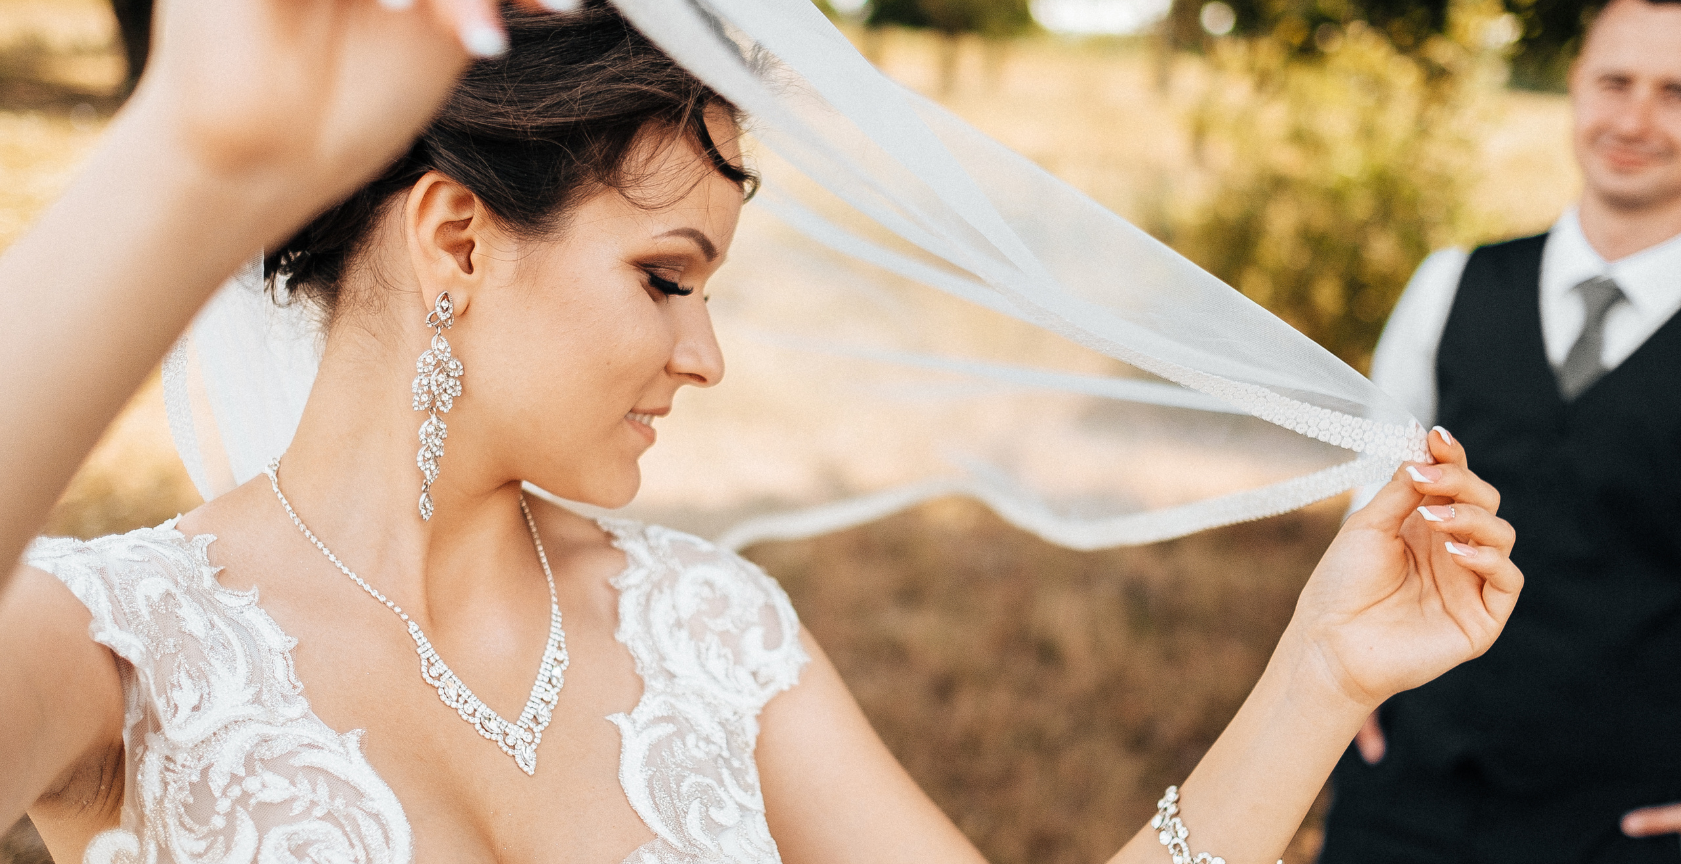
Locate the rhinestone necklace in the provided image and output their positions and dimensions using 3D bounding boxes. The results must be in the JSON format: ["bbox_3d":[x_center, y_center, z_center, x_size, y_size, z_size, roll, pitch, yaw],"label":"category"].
[{"bbox_3d":[-0.185,0.080,0.771,0.130,0.118,0.143,-7,18,-41],"label":"rhinestone necklace"}]

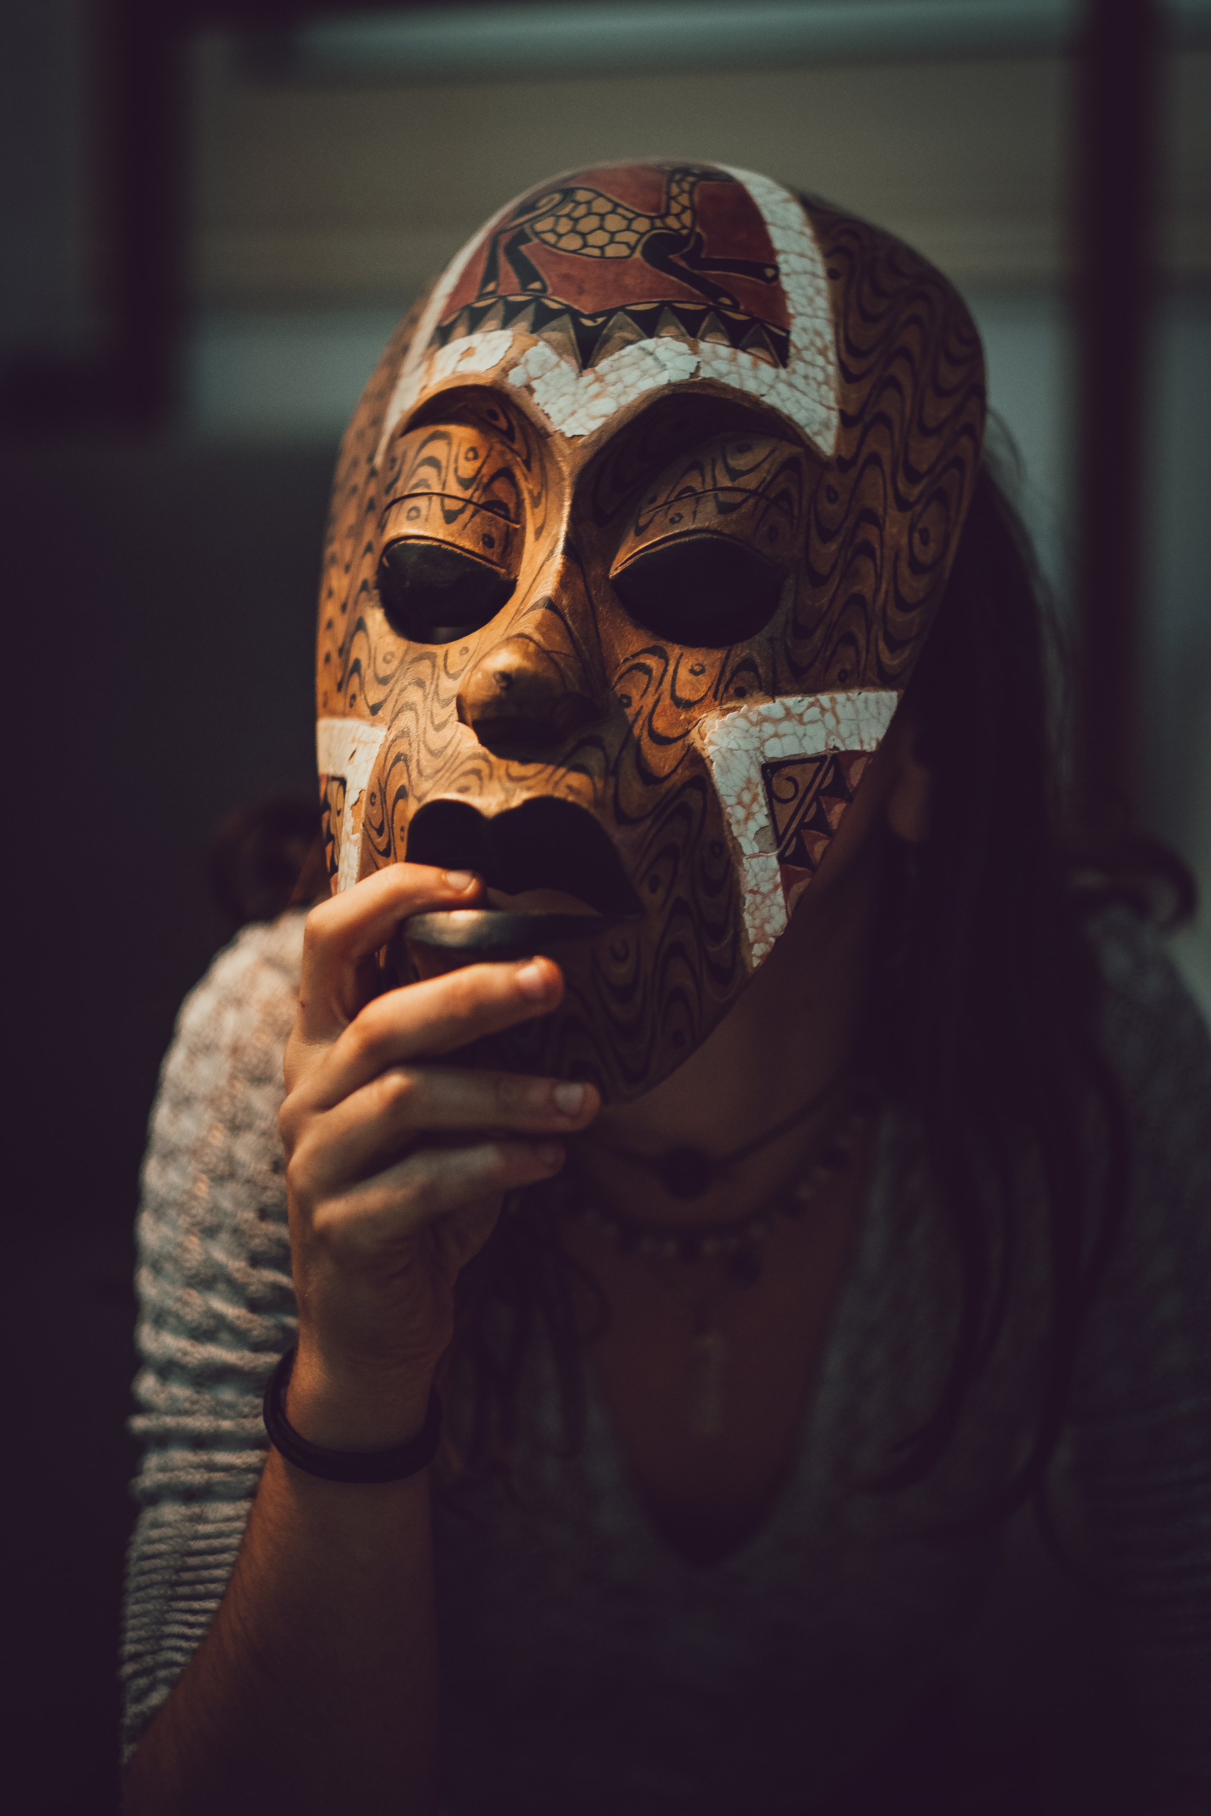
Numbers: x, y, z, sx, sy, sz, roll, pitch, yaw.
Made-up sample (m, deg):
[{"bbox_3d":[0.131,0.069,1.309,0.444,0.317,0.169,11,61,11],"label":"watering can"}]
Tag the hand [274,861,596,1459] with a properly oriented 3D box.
[{"bbox_3d":[-0.045,0.066,1.140,0.087,0.150,0.080,-6,10,-20],"label":"hand"}]

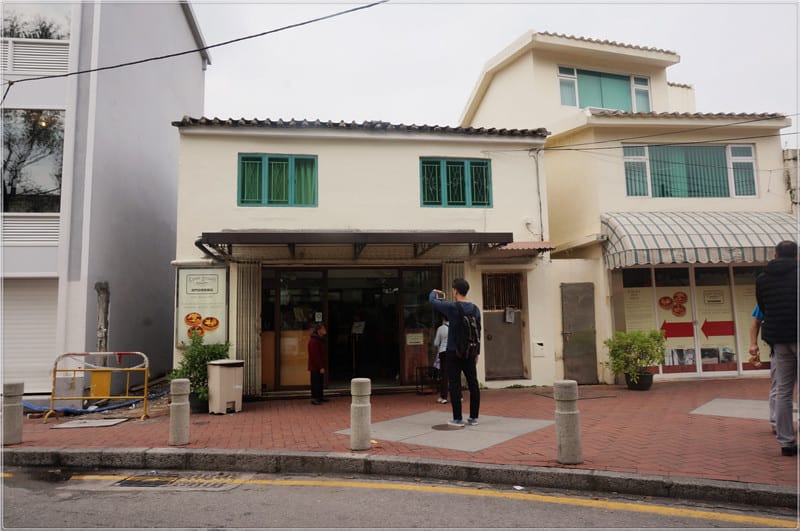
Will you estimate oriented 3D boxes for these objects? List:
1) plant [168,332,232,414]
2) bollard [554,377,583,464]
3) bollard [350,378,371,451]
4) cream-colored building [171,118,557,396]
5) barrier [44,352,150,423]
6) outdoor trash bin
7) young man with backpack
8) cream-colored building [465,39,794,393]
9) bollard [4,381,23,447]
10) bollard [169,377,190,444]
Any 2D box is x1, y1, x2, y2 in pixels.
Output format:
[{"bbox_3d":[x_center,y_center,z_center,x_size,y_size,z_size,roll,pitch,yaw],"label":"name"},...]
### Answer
[{"bbox_3d":[-3.114,1.659,8.385,0.900,1.250,0.850,-1,-7,0],"label":"plant"},{"bbox_3d":[1.512,1.406,4.818,0.210,0.700,0.210,-1,-7,0],"label":"bollard"},{"bbox_3d":[-0.413,1.538,5.536,0.210,0.700,0.210,-1,-7,0],"label":"bollard"},{"bbox_3d":[-0.989,0.169,12.724,7.150,5.100,6.800,0,-7,-9],"label":"cream-colored building"},{"bbox_3d":[-4.400,1.757,7.780,1.450,0.980,0.350,-1,-7,0],"label":"barrier"},{"bbox_3d":[-2.678,1.870,8.260,0.400,0.780,0.380,5,-9,-42],"label":"outdoor trash bin"},{"bbox_3d":[0.698,1.100,6.698,0.560,1.780,0.600,4,-8,-38],"label":"young man with backpack"},{"bbox_3d":[5.445,-1.630,15.022,5.100,8.800,9.000,-1,-7,-7],"label":"cream-colored building"},{"bbox_3d":[-4.515,1.721,6.231,0.210,0.700,0.210,-1,-7,0],"label":"bollard"},{"bbox_3d":[-2.474,1.643,5.996,0.210,0.700,0.210,-1,-7,0],"label":"bollard"}]

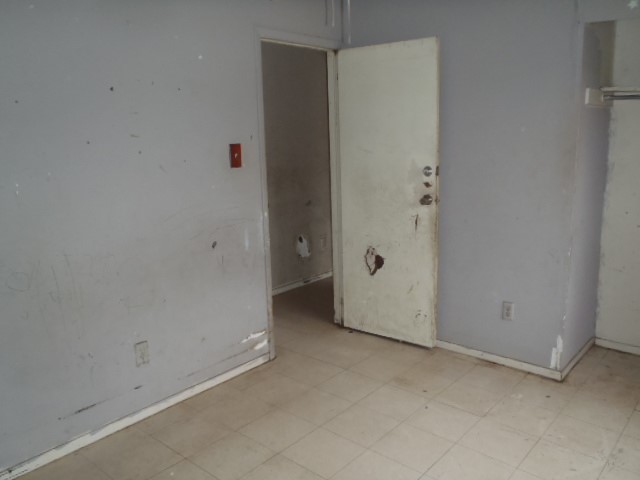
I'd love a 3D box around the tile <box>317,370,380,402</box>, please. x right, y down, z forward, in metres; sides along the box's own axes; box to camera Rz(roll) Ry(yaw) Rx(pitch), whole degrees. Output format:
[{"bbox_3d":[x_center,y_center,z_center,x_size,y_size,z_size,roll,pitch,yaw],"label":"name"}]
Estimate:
[{"bbox_3d":[0.184,0.879,3.115,0.304,0.010,0.304,9,15,40],"label":"tile"}]

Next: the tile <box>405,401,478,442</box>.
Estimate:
[{"bbox_3d":[0.642,0.948,2.721,0.304,0.010,0.304,9,15,40],"label":"tile"}]

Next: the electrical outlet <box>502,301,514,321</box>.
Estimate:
[{"bbox_3d":[1.183,0.455,3.260,0.073,0.120,0.012,9,15,40],"label":"electrical outlet"}]

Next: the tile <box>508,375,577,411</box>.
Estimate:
[{"bbox_3d":[1.272,0.893,2.981,0.302,0.010,0.302,9,15,40],"label":"tile"}]

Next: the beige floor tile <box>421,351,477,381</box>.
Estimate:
[{"bbox_3d":[0.812,0.823,3.372,0.302,0.010,0.302,9,15,40],"label":"beige floor tile"}]

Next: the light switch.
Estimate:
[{"bbox_3d":[-0.492,-0.496,3.071,0.015,0.135,0.080,9,15,40],"label":"light switch"}]

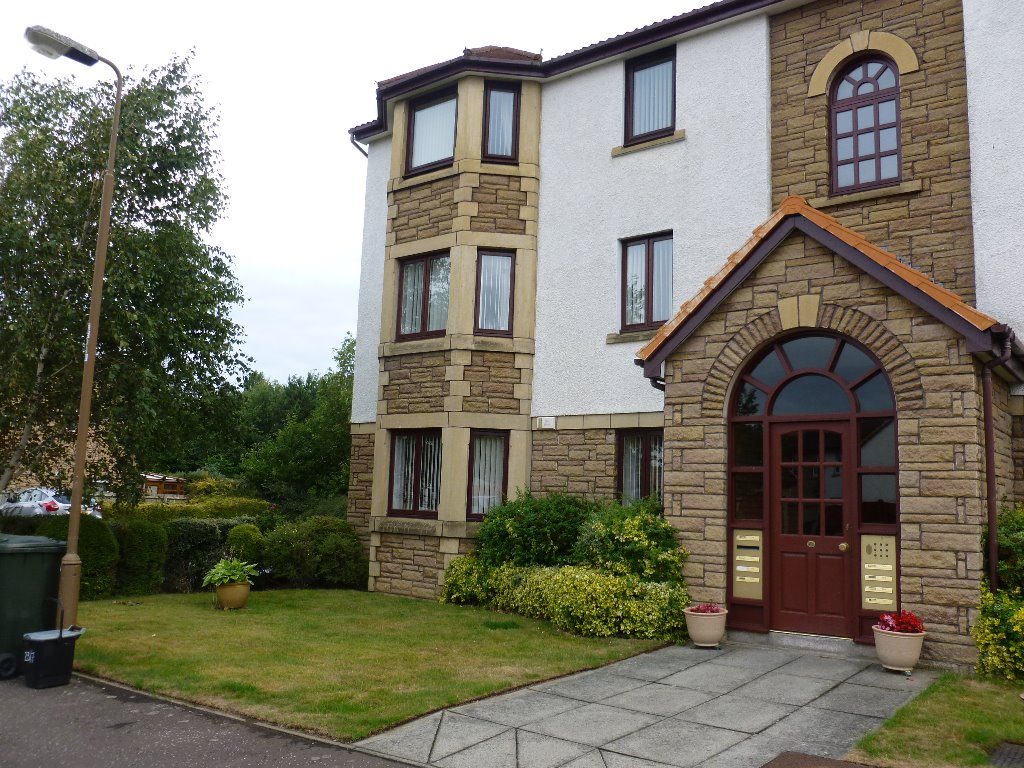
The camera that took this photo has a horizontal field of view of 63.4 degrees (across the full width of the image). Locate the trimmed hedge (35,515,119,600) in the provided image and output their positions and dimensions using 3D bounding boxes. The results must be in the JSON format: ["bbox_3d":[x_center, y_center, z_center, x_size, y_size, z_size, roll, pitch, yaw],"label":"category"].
[{"bbox_3d":[-5.673,2.241,10.820,1.050,1.070,1.000,7,-9,-32],"label":"trimmed hedge"}]

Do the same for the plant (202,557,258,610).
[{"bbox_3d":[-3.466,2.448,10.239,0.660,0.630,0.660,-4,-10,36],"label":"plant"}]

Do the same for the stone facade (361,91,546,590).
[{"bbox_3d":[-1.263,-0.744,13.287,3.350,8.010,0.900,-4,-10,38],"label":"stone facade"}]

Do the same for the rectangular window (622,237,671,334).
[{"bbox_3d":[1.870,-1.425,11.540,0.850,1.330,0.120,-4,-10,38],"label":"rectangular window"}]

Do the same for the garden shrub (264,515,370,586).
[{"bbox_3d":[-3.101,2.606,13.063,1.600,1.110,1.200,4,-8,-17],"label":"garden shrub"}]

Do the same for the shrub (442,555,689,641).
[{"bbox_3d":[0.566,2.397,9.685,3.550,0.700,0.900,-1,-8,24],"label":"shrub"}]

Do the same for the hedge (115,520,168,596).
[{"bbox_3d":[-5.064,2.369,11.437,0.680,1.020,0.800,8,-9,-37],"label":"hedge"}]

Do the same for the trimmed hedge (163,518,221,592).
[{"bbox_3d":[-4.820,2.549,12.499,0.800,1.060,0.800,-4,-10,36],"label":"trimmed hedge"}]

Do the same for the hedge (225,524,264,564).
[{"bbox_3d":[-4.034,2.513,12.566,0.600,0.860,0.600,5,-8,-22],"label":"hedge"}]

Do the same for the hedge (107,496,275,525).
[{"bbox_3d":[-7.665,3.522,20.216,1.000,1.260,4.000,-4,-10,36],"label":"hedge"}]

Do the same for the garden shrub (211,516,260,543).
[{"bbox_3d":[-4.342,2.578,13.013,0.850,1.030,0.800,5,-8,-22],"label":"garden shrub"}]

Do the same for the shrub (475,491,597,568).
[{"bbox_3d":[0.225,2.173,10.981,1.450,1.520,1.150,-4,-10,36],"label":"shrub"}]

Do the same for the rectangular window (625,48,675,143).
[{"bbox_3d":[1.994,-4.151,11.915,0.833,1.354,0.100,-4,-10,36],"label":"rectangular window"}]

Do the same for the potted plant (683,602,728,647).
[{"bbox_3d":[1.774,2.238,7.592,0.425,0.365,0.425,2,-8,0],"label":"potted plant"}]

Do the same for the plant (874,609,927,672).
[{"bbox_3d":[3.097,2.049,6.651,0.420,0.470,0.420,-4,-10,36],"label":"plant"}]

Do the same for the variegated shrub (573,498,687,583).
[{"bbox_3d":[1.303,1.957,9.083,1.200,1.320,1.050,-4,-10,36],"label":"variegated shrub"}]

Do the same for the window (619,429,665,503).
[{"bbox_3d":[1.782,1.271,11.189,0.833,1.360,0.100,-4,-10,36],"label":"window"}]

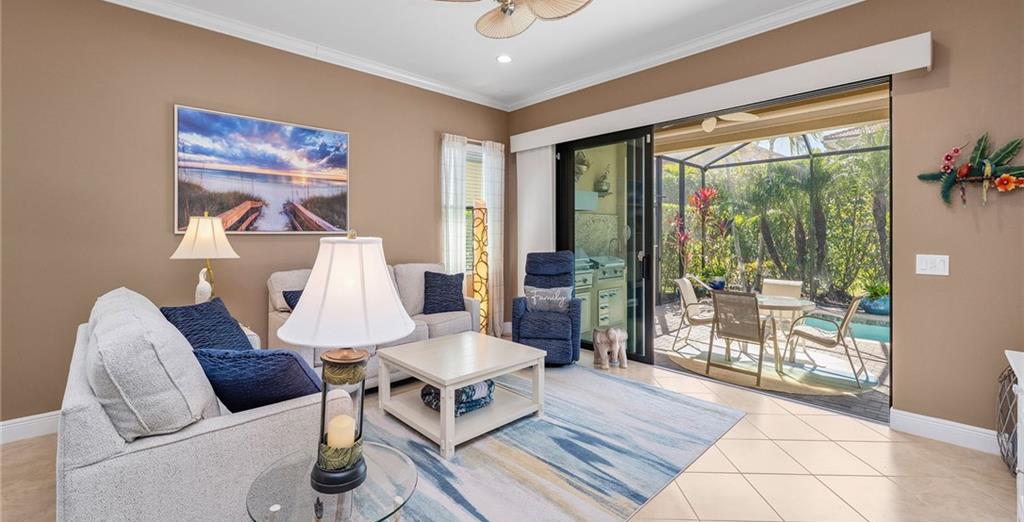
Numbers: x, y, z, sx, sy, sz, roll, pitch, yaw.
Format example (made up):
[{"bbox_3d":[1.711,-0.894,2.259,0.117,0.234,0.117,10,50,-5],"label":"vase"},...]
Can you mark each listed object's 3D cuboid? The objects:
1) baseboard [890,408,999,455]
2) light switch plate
[{"bbox_3d":[2.787,1.101,2.533,0.020,0.140,0.550,-3,4,-44],"label":"baseboard"},{"bbox_3d":[2.734,0.029,2.587,0.012,0.123,0.147,-3,4,-44],"label":"light switch plate"}]

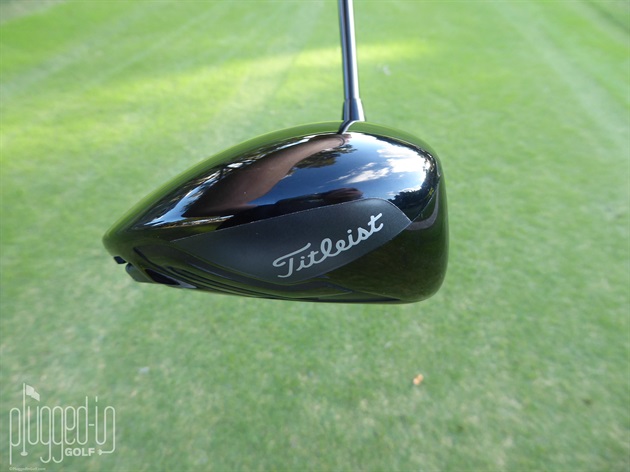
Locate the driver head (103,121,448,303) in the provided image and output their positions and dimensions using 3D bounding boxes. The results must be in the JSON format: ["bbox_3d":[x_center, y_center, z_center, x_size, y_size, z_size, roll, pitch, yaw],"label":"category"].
[{"bbox_3d":[-0.017,-0.008,0.165,0.116,0.061,0.121,-1,6,1],"label":"driver head"}]

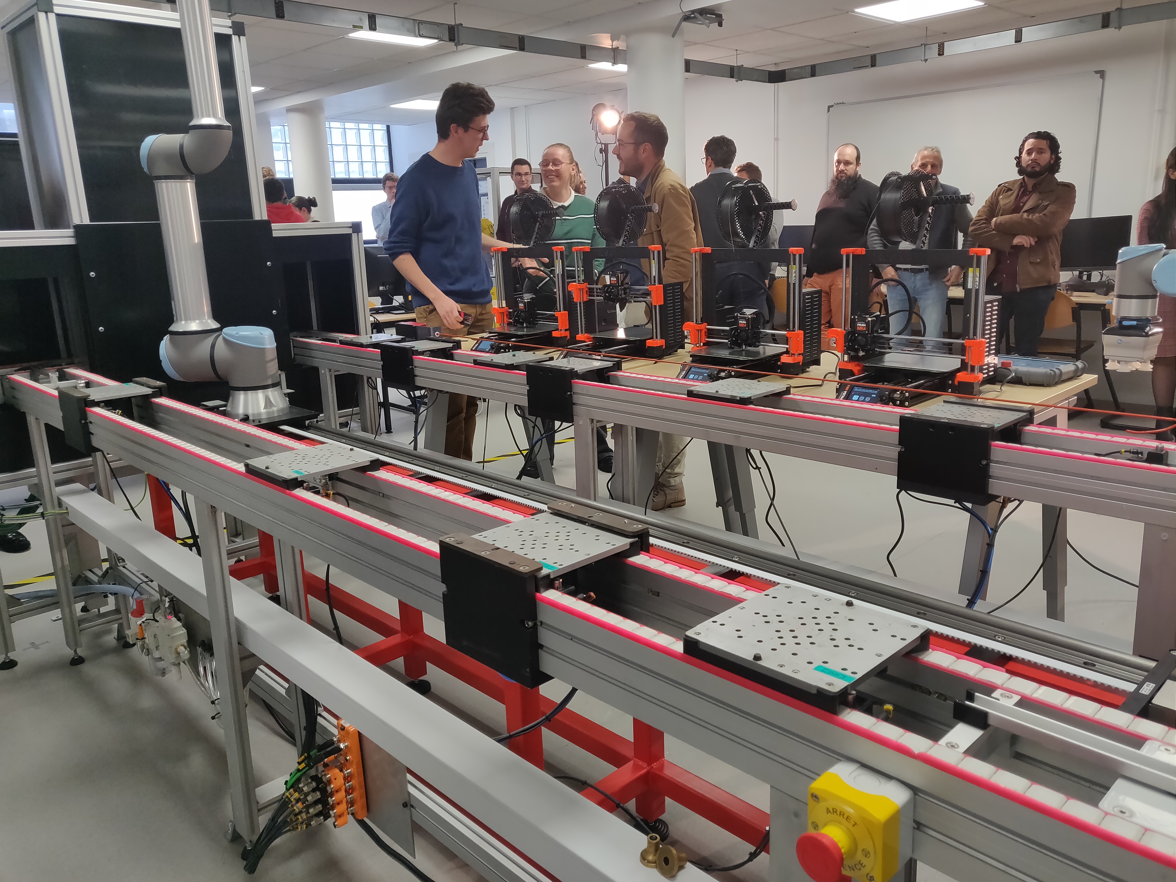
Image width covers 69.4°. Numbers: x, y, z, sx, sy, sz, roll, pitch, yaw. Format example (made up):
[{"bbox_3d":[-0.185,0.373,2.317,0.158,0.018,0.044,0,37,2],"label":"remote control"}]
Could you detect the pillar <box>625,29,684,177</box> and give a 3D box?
[{"bbox_3d":[0.478,-1.465,5.799,0.372,2.410,0.372,-1,14,5],"label":"pillar"}]

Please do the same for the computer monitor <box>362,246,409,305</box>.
[{"bbox_3d":[-1.269,-1.022,5.334,0.510,0.400,0.190,-12,17,-34],"label":"computer monitor"}]

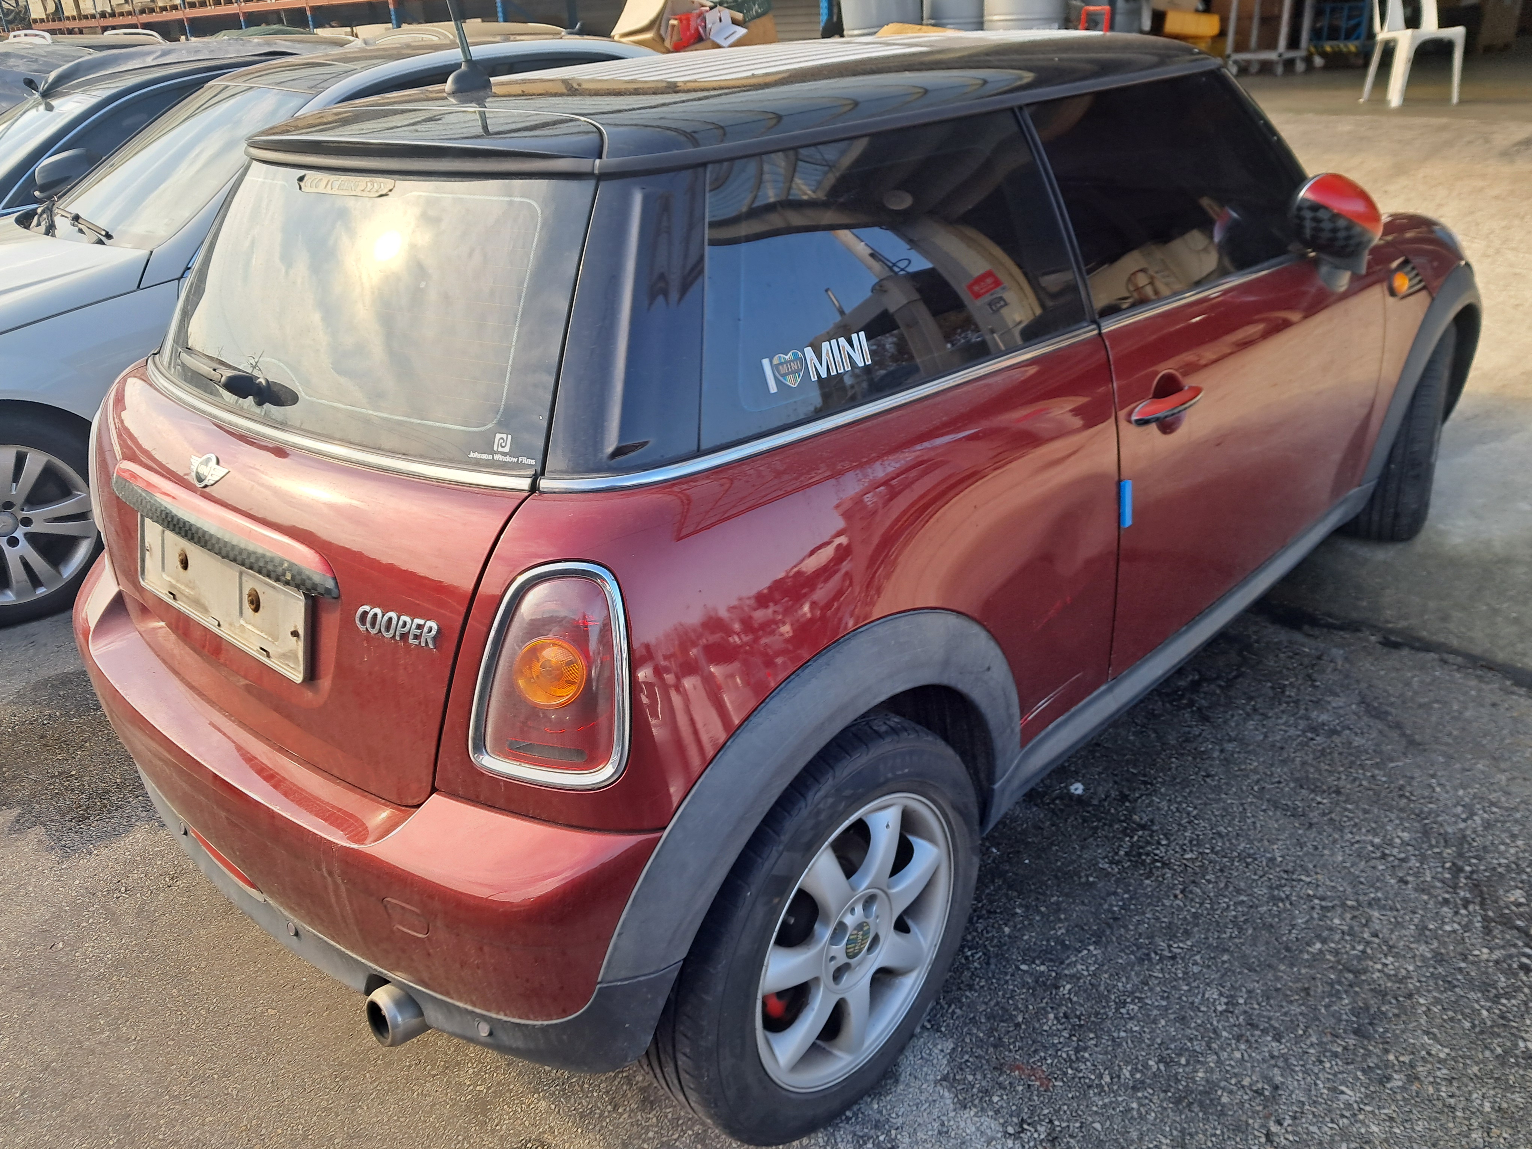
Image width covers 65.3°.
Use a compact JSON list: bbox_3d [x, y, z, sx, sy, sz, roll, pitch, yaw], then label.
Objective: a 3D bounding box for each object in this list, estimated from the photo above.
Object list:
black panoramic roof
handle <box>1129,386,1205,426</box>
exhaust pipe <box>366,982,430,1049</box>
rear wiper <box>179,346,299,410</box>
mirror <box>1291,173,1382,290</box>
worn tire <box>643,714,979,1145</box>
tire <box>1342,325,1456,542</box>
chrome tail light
[{"bbox_3d":[-0.037,-0.903,2.244,1.150,0.125,1.640,18,34,40],"label":"black panoramic roof"},{"bbox_3d":[0.675,-0.287,2.006,0.060,0.050,0.245,18,34,40],"label":"handle"},{"bbox_3d":[-0.491,0.595,1.651,0.083,0.083,0.110,18,34,40],"label":"exhaust pipe"},{"bbox_3d":[-0.797,-0.292,1.787,0.370,0.065,0.055,18,-2,40],"label":"rear wiper"},{"bbox_3d":[1.129,-0.673,2.364,0.155,0.235,0.200,11,29,30],"label":"mirror"},{"bbox_3d":[0.065,0.490,1.736,0.200,0.615,0.615,18,34,40],"label":"worn tire"},{"bbox_3d":[1.748,-0.401,3.304,0.200,0.615,0.615,10,29,29],"label":"tire"},{"bbox_3d":[-0.246,0.106,1.411,0.200,0.260,0.100,2,13,15],"label":"chrome tail light"}]

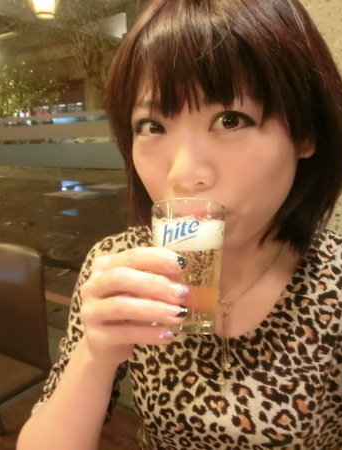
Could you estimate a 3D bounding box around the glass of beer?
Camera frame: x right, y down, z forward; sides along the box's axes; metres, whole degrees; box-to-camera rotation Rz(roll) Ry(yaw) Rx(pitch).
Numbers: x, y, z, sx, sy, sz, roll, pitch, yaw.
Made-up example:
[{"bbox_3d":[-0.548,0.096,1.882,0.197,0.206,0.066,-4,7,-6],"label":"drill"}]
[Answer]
[{"bbox_3d":[0.012,0.034,0.328,0.059,0.098,0.059,0,-10,13],"label":"glass of beer"}]

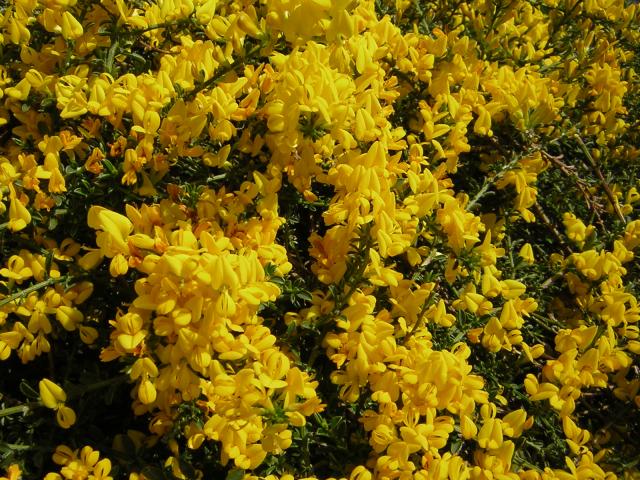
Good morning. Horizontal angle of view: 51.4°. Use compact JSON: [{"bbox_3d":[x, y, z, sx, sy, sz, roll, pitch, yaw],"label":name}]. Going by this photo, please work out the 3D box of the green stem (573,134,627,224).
[{"bbox_3d":[0.295,-0.064,0.700,0.006,0.107,0.006,-29,0,0],"label":"green stem"}]

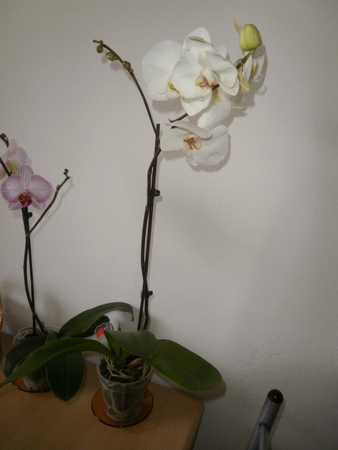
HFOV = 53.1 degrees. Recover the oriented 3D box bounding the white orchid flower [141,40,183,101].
[{"bbox_3d":[-0.001,-0.221,0.483,0.082,0.088,0.045,6,20,4],"label":"white orchid flower"}]

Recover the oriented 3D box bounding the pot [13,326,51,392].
[{"bbox_3d":[-0.310,0.320,0.815,0.117,0.110,0.117,-2,17,-22],"label":"pot"}]

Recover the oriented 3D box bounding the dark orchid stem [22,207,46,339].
[{"bbox_3d":[-0.307,0.108,0.769,0.044,0.290,0.035,10,17,18],"label":"dark orchid stem"}]

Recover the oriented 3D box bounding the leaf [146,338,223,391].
[{"bbox_3d":[0.021,0.276,0.669,0.180,0.050,0.085,10,21,16],"label":"leaf"}]

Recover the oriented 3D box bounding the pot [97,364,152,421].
[{"bbox_3d":[-0.094,0.333,0.724,0.120,0.120,0.120,4,20,-1],"label":"pot"}]

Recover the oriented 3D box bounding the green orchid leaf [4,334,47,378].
[{"bbox_3d":[-0.304,0.272,0.725,0.115,0.075,0.070,-9,24,-33],"label":"green orchid leaf"}]

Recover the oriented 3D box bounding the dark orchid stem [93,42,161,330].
[{"bbox_3d":[-0.076,-0.021,0.607,0.110,0.560,0.060,10,21,16],"label":"dark orchid stem"}]

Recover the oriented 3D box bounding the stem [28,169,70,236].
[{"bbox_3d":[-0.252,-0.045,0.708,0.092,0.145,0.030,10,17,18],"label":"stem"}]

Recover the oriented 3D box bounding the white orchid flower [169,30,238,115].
[{"bbox_3d":[0.055,-0.236,0.526,0.100,0.117,0.055,4,22,1],"label":"white orchid flower"}]

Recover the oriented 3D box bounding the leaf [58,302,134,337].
[{"bbox_3d":[-0.158,0.199,0.725,0.185,0.090,0.065,5,20,3],"label":"leaf"}]

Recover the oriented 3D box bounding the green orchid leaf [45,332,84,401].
[{"bbox_3d":[-0.236,0.320,0.765,0.085,0.115,0.075,-7,20,-35],"label":"green orchid leaf"}]

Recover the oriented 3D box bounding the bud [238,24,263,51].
[{"bbox_3d":[0.101,-0.232,0.418,0.028,0.034,0.028,10,21,16],"label":"bud"}]

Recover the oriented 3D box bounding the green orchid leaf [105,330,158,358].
[{"bbox_3d":[-0.080,0.255,0.723,0.105,0.042,0.070,-1,17,-17],"label":"green orchid leaf"}]

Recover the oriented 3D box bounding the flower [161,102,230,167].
[{"bbox_3d":[0.046,-0.157,0.588,0.112,0.102,0.060,9,24,16],"label":"flower"}]

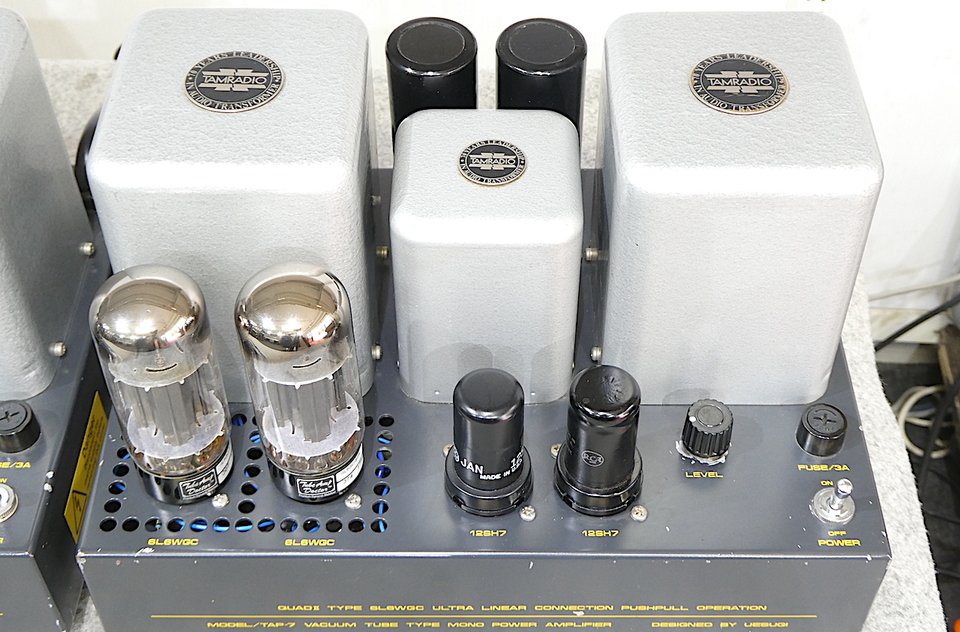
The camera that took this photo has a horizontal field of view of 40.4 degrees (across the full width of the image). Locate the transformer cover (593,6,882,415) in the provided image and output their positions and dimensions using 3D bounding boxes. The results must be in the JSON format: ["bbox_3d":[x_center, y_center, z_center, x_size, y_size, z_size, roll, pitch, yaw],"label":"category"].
[{"bbox_3d":[0.090,-0.041,0.492,0.088,0.114,0.099,0,47,0],"label":"transformer cover"}]

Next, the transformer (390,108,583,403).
[{"bbox_3d":[0.003,-0.023,0.488,0.067,0.094,0.067,0,47,0],"label":"transformer"}]

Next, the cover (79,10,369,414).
[{"bbox_3d":[-0.085,-0.042,0.490,0.089,0.118,0.095,0,47,0],"label":"cover"}]

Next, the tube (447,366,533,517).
[{"bbox_3d":[0.003,0.042,0.457,0.032,0.051,0.032,0,47,0],"label":"tube"}]

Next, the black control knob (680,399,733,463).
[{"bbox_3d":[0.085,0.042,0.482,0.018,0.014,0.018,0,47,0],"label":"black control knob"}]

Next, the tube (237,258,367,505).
[{"bbox_3d":[-0.059,0.023,0.444,0.037,0.097,0.037,0,47,0],"label":"tube"}]

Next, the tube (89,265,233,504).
[{"bbox_3d":[-0.107,0.022,0.444,0.037,0.097,0.037,0,47,0],"label":"tube"}]

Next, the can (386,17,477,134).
[{"bbox_3d":[-0.018,-0.074,0.538,0.035,0.092,0.035,0,47,0],"label":"can"}]

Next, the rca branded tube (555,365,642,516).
[{"bbox_3d":[0.043,0.042,0.456,0.032,0.052,0.032,0,47,0],"label":"rca branded tube"}]

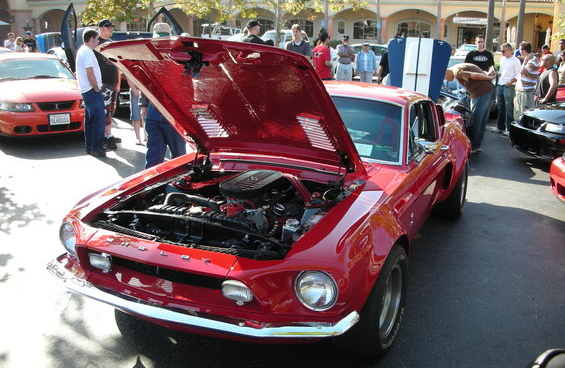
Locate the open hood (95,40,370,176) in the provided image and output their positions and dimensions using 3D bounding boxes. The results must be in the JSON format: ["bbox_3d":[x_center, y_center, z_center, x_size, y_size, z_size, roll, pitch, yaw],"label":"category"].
[{"bbox_3d":[-0.241,-0.382,3.114,1.220,0.160,1.280,8,-21,24],"label":"open hood"}]

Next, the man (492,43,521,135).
[{"bbox_3d":[4.205,-1.780,10.680,0.520,1.690,0.360,13,18,37],"label":"man"}]

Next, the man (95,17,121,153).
[{"bbox_3d":[-2.574,-1.430,8.381,0.420,1.850,0.560,1,15,-1],"label":"man"}]

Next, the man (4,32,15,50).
[{"bbox_3d":[-10.097,-4.742,21.211,0.500,1.670,0.320,-3,15,-17],"label":"man"}]

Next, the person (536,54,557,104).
[{"bbox_3d":[4.558,-1.426,9.828,0.400,1.560,0.480,-3,15,-17],"label":"person"}]

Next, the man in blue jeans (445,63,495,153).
[{"bbox_3d":[2.934,-1.182,8.918,0.850,1.368,0.520,5,15,14],"label":"man in blue jeans"}]

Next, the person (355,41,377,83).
[{"bbox_3d":[2.045,-2.624,14.077,0.520,1.600,0.320,1,14,0],"label":"person"}]

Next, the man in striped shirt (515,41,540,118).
[{"bbox_3d":[4.640,-1.802,10.866,0.380,1.720,0.500,-4,15,-20],"label":"man in striped shirt"}]

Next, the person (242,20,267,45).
[{"bbox_3d":[-0.447,-1.736,9.466,0.360,1.860,0.520,-11,19,-39],"label":"person"}]

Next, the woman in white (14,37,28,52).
[{"bbox_3d":[-9.610,-4.584,20.998,0.340,1.570,0.480,10,17,29],"label":"woman in white"}]

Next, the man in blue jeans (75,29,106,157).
[{"bbox_3d":[-2.653,-1.242,7.896,0.380,1.730,0.500,-5,16,-22],"label":"man in blue jeans"}]

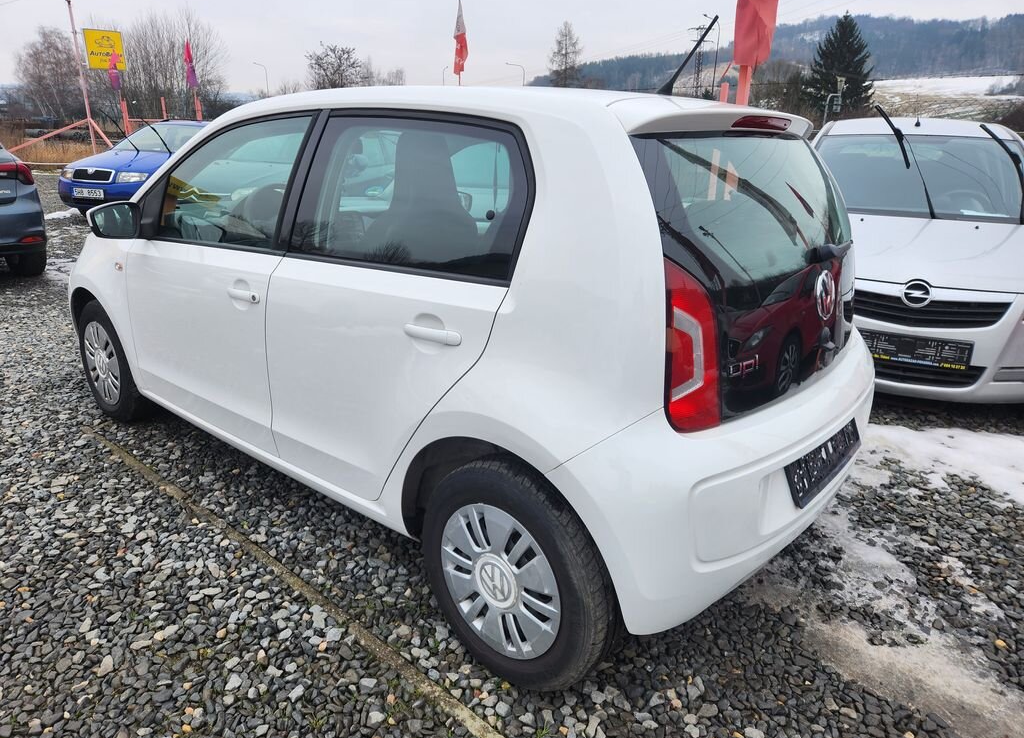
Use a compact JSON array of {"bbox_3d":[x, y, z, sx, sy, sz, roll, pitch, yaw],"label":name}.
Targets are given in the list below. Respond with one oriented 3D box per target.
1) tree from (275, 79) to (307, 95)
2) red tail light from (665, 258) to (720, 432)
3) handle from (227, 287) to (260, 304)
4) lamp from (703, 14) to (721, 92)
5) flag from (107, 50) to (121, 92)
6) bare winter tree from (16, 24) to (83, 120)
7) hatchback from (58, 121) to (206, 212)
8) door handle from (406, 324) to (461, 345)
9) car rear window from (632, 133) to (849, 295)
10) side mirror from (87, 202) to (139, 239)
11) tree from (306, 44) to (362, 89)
[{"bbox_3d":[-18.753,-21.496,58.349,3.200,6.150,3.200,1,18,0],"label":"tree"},{"bbox_3d":[0.352,-0.040,1.295,0.155,0.340,0.100,-11,22,-34],"label":"red tail light"},{"bbox_3d":[-0.807,-0.223,2.050,0.182,0.033,0.047,16,22,38],"label":"handle"},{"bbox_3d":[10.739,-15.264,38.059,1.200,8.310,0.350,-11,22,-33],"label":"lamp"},{"bbox_3d":[-9.078,-6.800,15.500,0.310,0.920,0.200,-8,20,-27],"label":"flag"},{"bbox_3d":[-32.628,-20.988,48.000,4.500,6.200,4.200,-9,21,-31],"label":"bare winter tree"},{"bbox_3d":[-4.760,-3.080,10.380,1.660,1.450,3.960,7,19,17],"label":"hatchback"},{"bbox_3d":[-0.178,-0.078,1.543,0.190,0.034,0.045,16,23,38],"label":"door handle"},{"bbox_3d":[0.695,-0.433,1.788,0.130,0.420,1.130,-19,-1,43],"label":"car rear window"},{"bbox_3d":[-1.444,-0.541,2.443,0.110,0.132,0.180,16,22,38],"label":"side mirror"},{"bbox_3d":[-7.907,-11.830,30.913,2.900,5.380,2.900,1,18,0],"label":"tree"}]

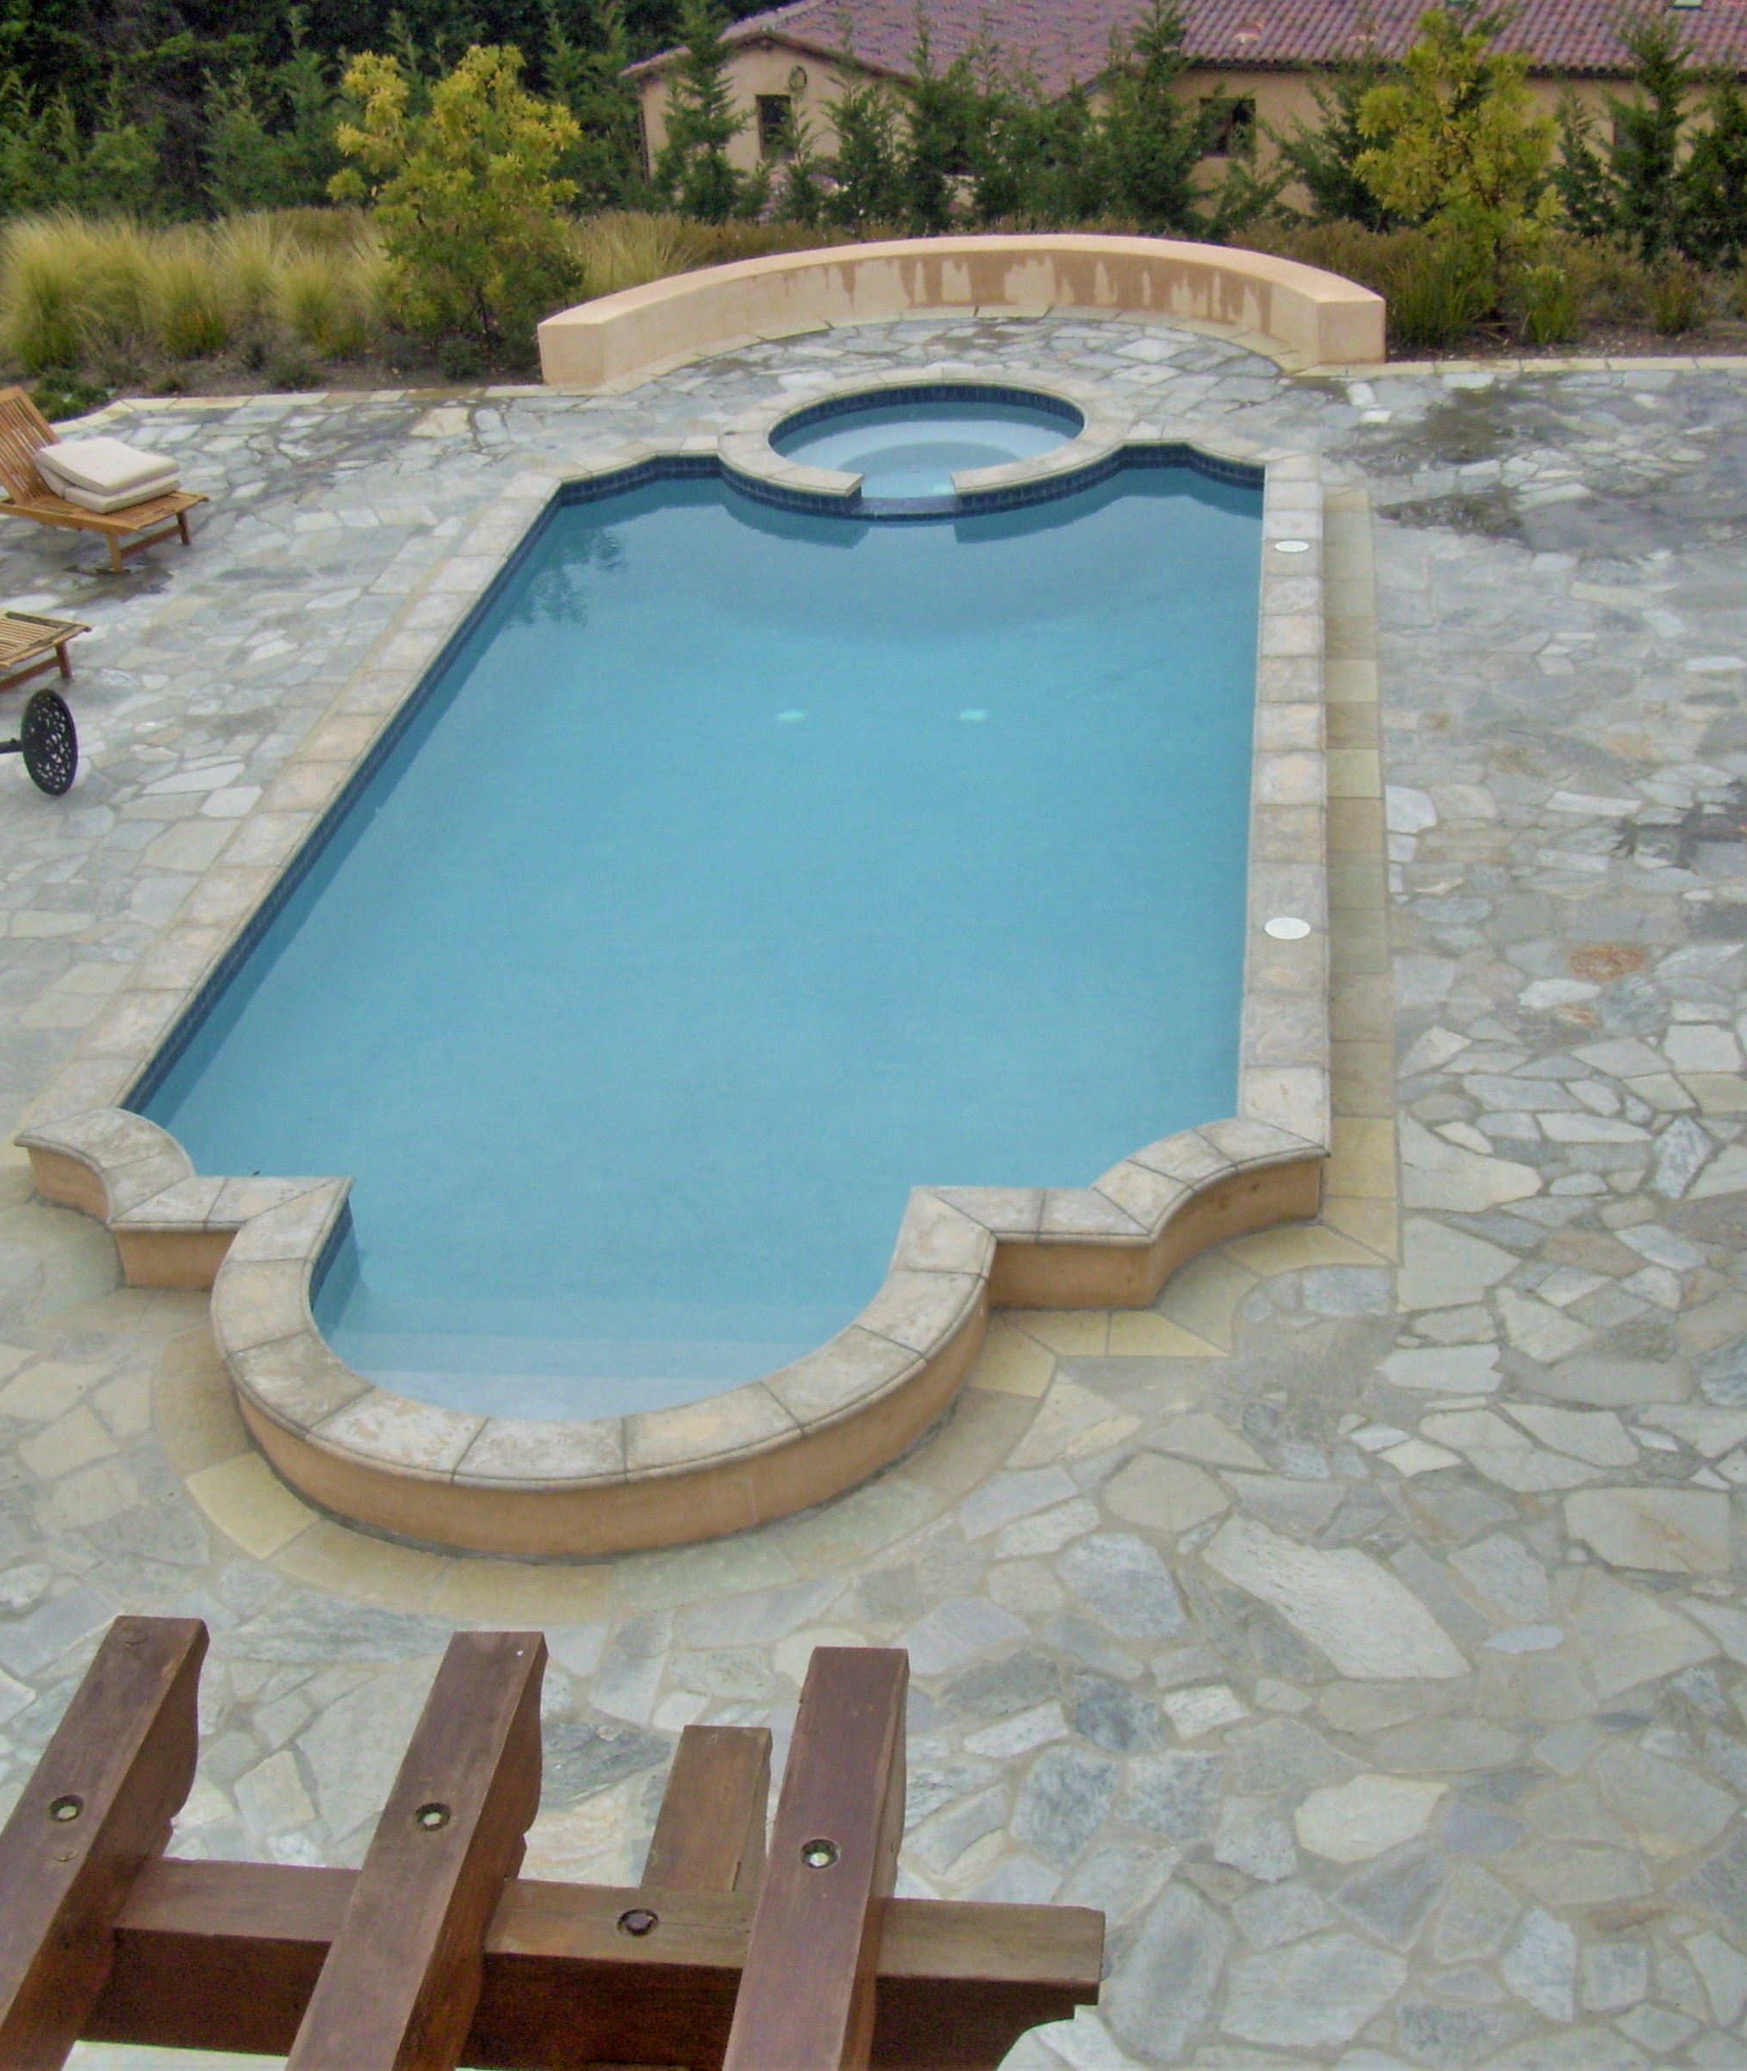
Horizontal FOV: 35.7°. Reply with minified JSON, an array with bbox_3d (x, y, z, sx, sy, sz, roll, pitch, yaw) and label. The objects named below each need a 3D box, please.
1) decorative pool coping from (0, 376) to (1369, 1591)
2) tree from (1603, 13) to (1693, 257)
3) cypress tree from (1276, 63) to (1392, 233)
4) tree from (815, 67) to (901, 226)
[{"bbox_3d":[-0.321,-1.568,14.847,5.509,0.322,12.898,0,30,9],"label":"decorative pool coping"},{"bbox_3d":[6.181,-6.994,21.363,0.749,2.002,0.749,0,30,9],"label":"tree"},{"bbox_3d":[3.924,-7.485,23.046,1.115,1.484,1.115,0,30,9],"label":"cypress tree"},{"bbox_3d":[-0.191,-7.845,24.210,0.801,1.522,0.801,0,30,9],"label":"tree"}]

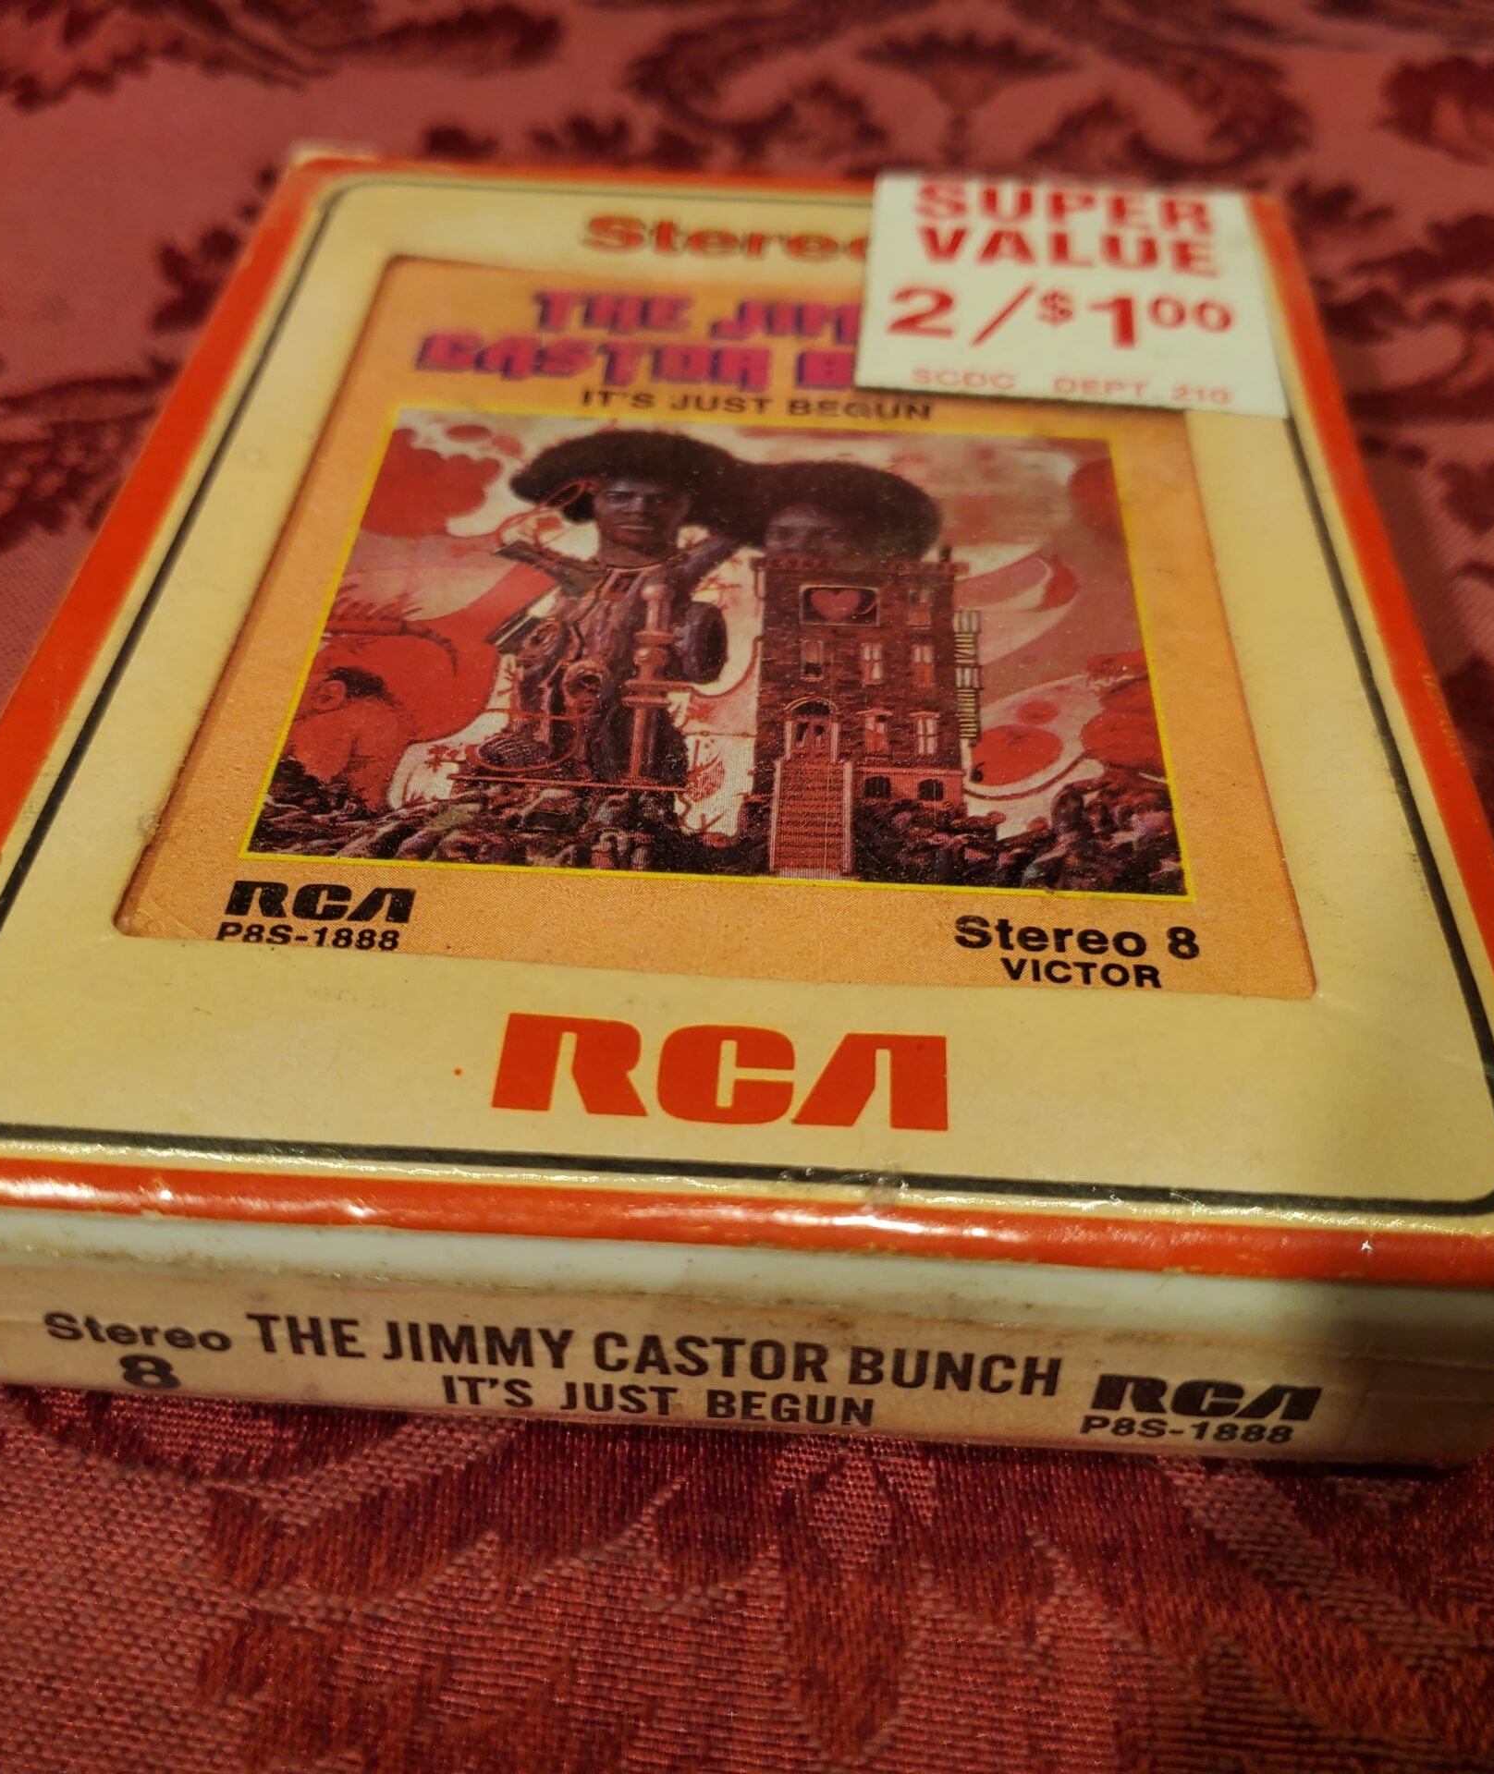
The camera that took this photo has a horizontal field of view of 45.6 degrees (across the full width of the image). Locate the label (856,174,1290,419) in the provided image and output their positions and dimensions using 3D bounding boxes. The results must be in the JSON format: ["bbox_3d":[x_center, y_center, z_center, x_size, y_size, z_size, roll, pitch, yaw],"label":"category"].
[{"bbox_3d":[0.031,-0.059,0.173,0.038,0.001,0.045,5,46,3],"label":"label"}]

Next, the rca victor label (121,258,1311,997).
[{"bbox_3d":[0.000,-0.028,0.144,0.076,0.001,0.092,3,46,1],"label":"rca victor label"}]

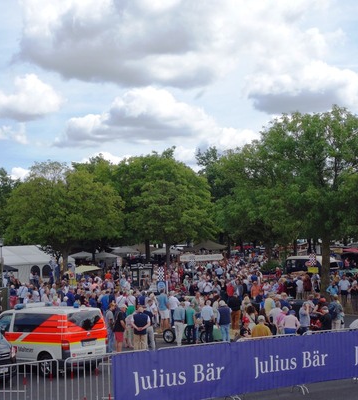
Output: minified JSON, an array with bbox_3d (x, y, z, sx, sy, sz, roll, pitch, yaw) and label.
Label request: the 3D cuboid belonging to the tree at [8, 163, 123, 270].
[{"bbox_3d":[-7.708,2.092,51.965,8.004,9.572,7.800,-1,-3,0],"label":"tree"}]

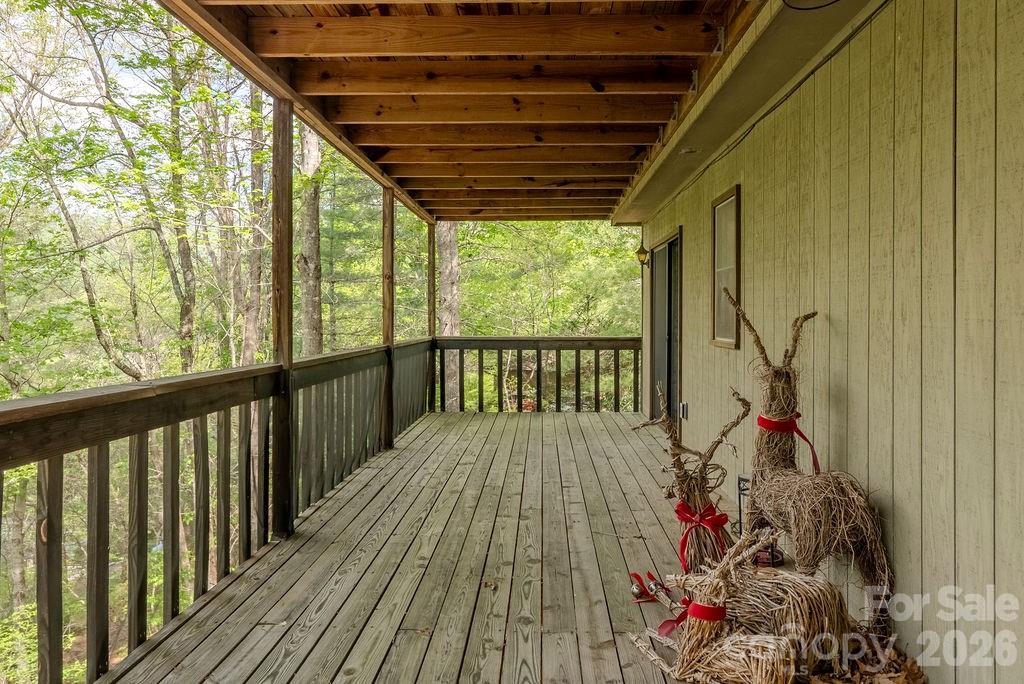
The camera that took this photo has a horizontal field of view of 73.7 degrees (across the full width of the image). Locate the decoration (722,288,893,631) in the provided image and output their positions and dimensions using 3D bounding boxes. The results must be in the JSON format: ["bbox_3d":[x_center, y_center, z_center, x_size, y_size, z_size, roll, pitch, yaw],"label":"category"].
[{"bbox_3d":[1.200,0.460,2.950,0.420,1.360,0.740,0,1,-19],"label":"decoration"}]

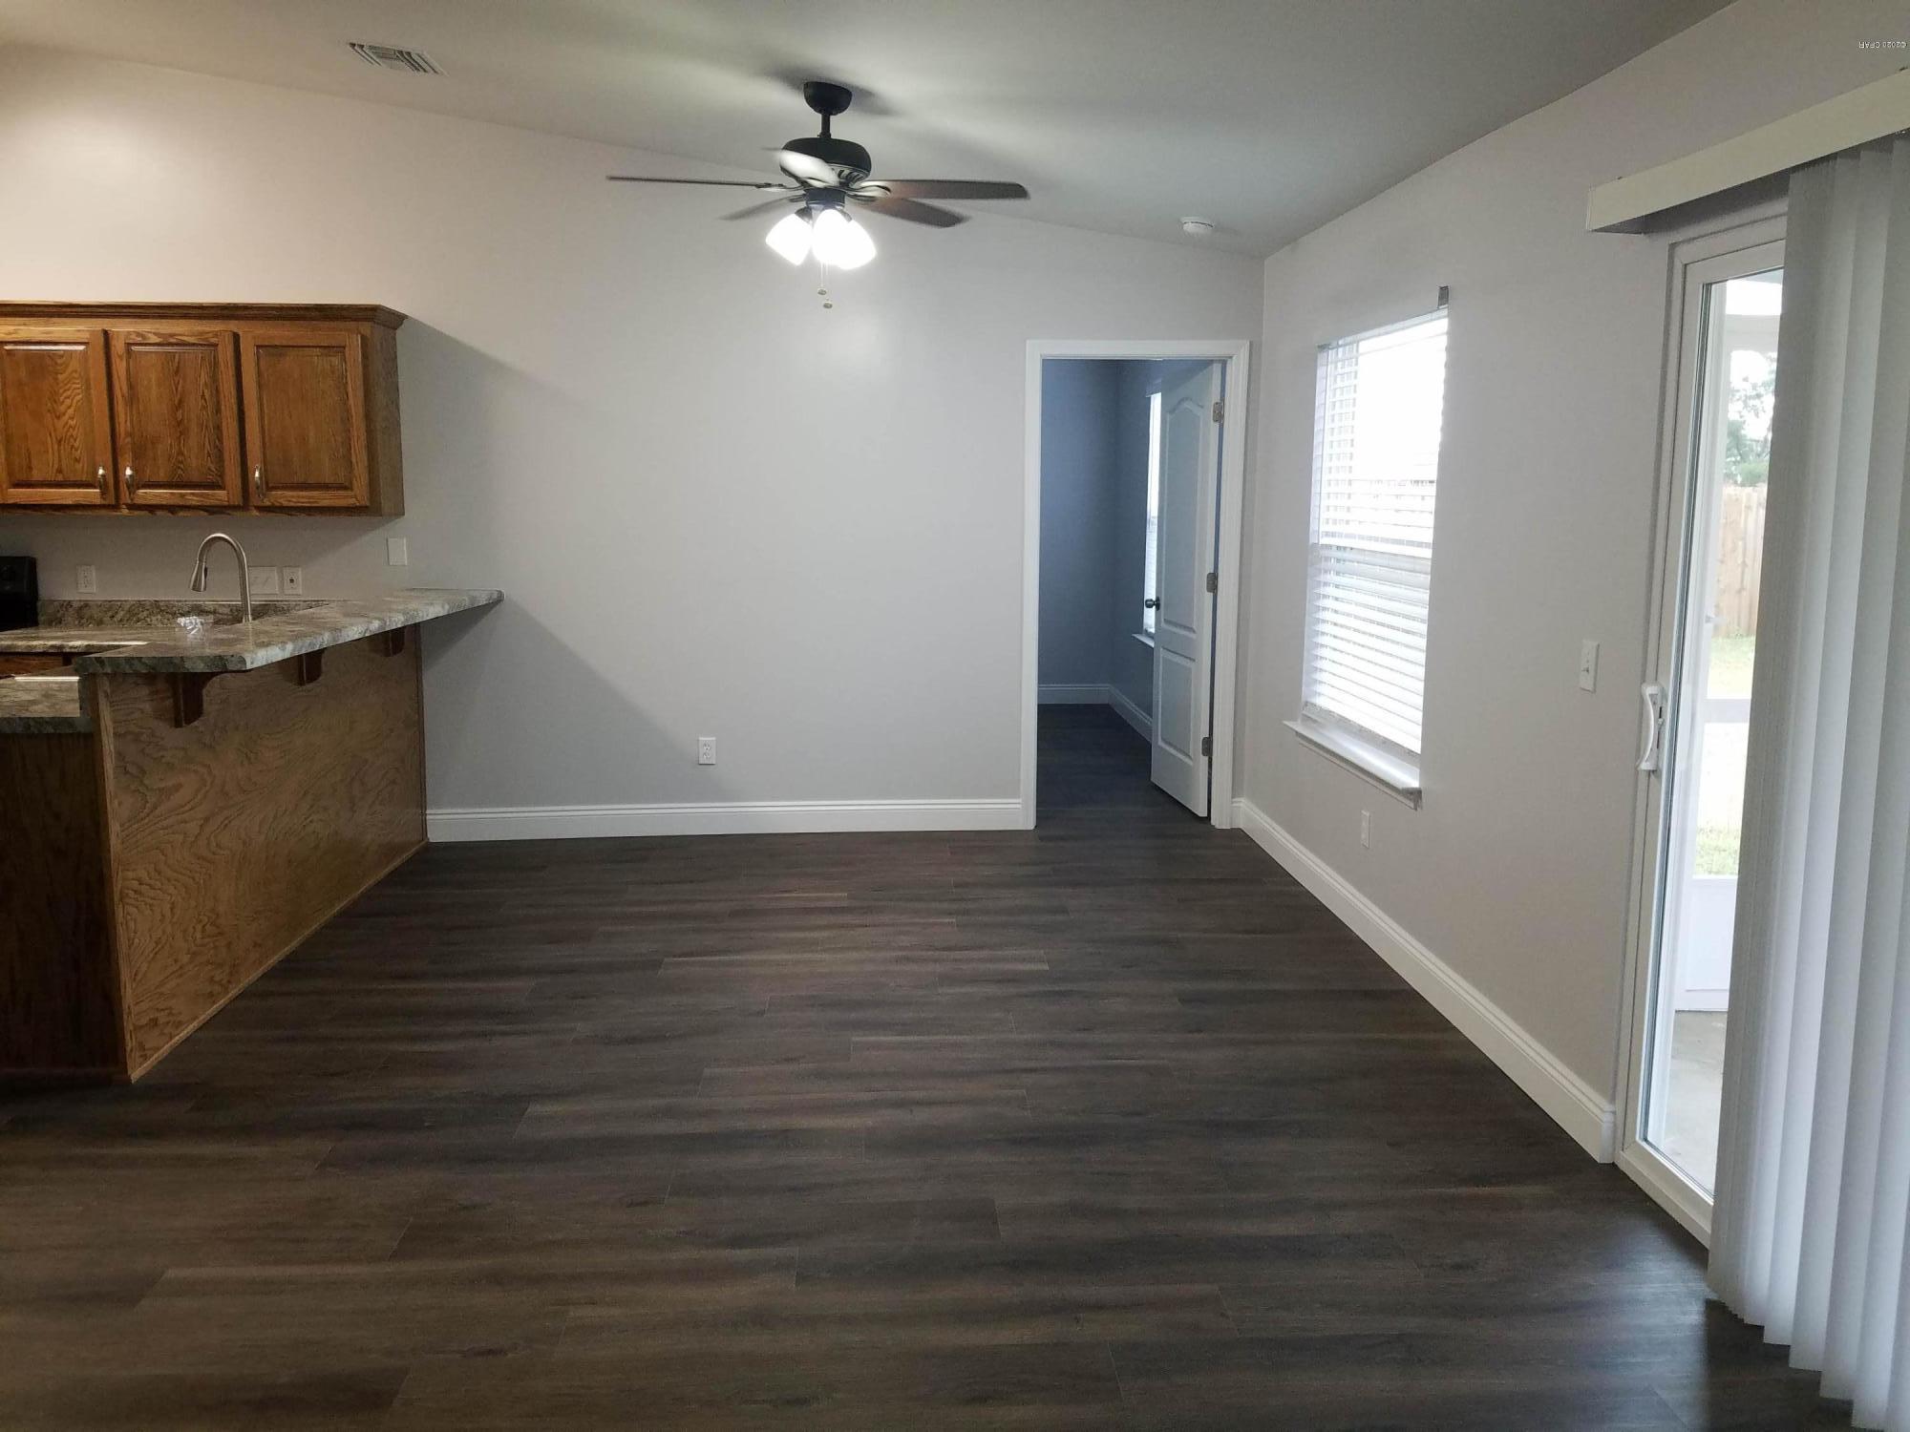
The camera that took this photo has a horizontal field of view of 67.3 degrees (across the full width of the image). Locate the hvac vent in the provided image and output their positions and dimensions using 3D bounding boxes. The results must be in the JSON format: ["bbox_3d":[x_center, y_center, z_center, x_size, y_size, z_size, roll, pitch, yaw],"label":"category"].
[{"bbox_3d":[-1.911,-2.248,4.936,0.285,0.020,0.300,8,9,-5],"label":"hvac vent"}]

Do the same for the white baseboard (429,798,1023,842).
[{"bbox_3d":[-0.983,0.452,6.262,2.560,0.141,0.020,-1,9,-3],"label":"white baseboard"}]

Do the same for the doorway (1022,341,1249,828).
[{"bbox_3d":[0.767,-0.544,6.251,0.948,2.110,0.140,-1,9,-3],"label":"doorway"}]

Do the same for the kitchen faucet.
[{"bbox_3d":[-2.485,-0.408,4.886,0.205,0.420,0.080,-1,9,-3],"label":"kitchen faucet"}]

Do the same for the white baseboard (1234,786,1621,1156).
[{"bbox_3d":[1.374,0.687,4.797,0.025,0.141,3.200,-1,9,-3],"label":"white baseboard"}]

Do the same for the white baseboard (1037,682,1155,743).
[{"bbox_3d":[0.882,-0.030,9.233,0.490,0.141,1.560,-1,9,-3],"label":"white baseboard"}]

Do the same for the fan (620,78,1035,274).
[{"bbox_3d":[-0.419,-1.676,4.463,1.280,0.565,1.280,-1,9,-3],"label":"fan"}]

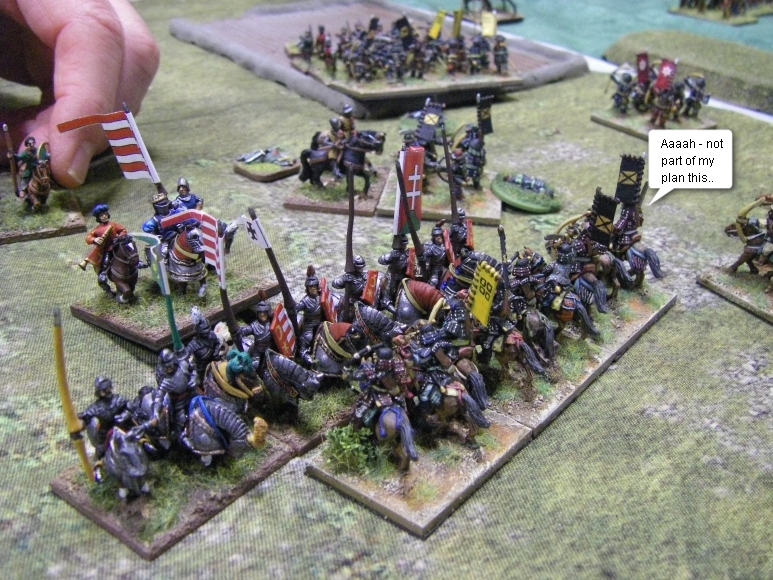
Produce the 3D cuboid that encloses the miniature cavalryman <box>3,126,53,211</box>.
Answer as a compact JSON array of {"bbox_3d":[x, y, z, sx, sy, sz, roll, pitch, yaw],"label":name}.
[{"bbox_3d":[-0.135,-0.046,0.317,0.015,0.028,0.021,-16,31,-26],"label":"miniature cavalryman"}]

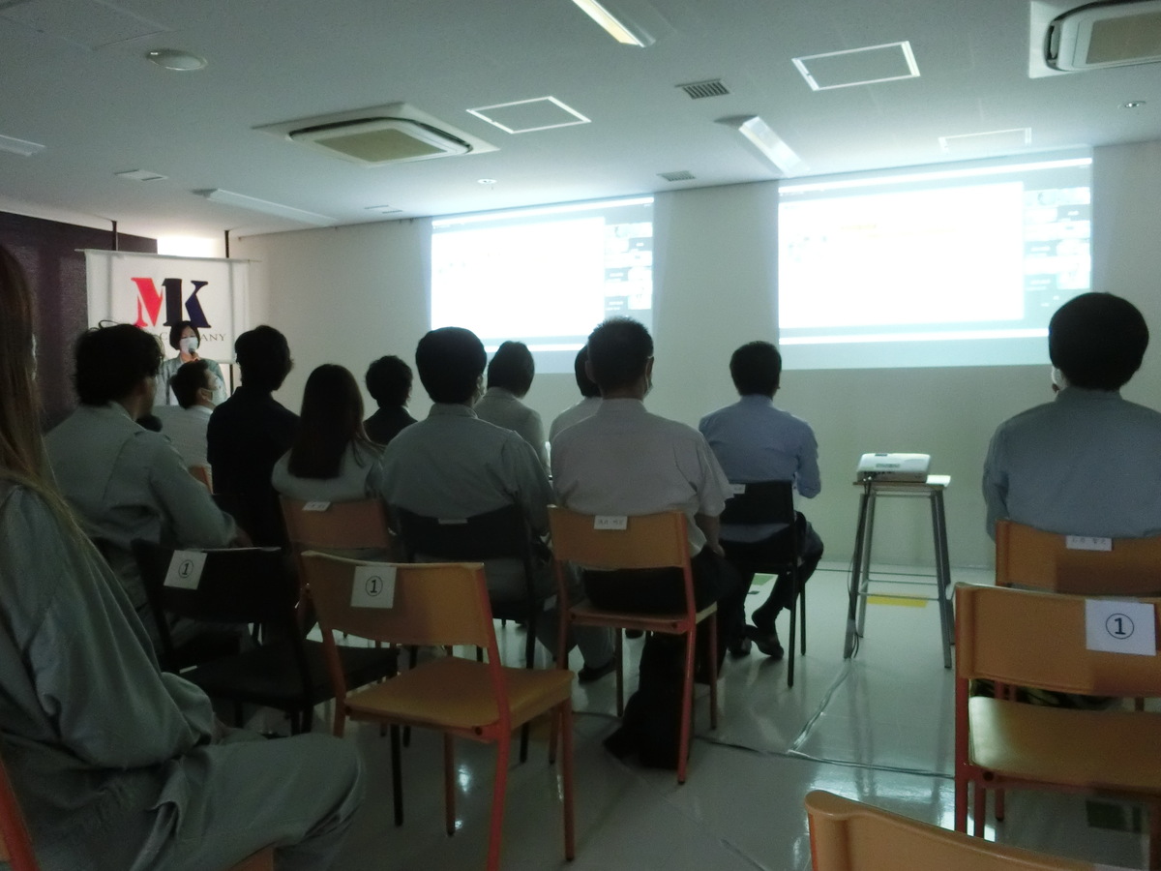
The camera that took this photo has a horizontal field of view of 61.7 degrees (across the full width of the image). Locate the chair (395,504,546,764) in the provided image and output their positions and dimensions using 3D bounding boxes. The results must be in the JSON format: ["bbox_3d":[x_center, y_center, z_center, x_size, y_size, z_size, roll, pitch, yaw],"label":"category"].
[{"bbox_3d":[-0.278,0.609,3.324,0.445,0.780,0.530,0,2,20],"label":"chair"}]

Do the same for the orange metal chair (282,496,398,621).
[{"bbox_3d":[-0.730,0.608,3.538,0.445,0.780,0.530,0,2,24],"label":"orange metal chair"}]

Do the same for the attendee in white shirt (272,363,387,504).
[{"bbox_3d":[-0.738,0.374,3.642,0.430,1.240,0.720,0,2,26],"label":"attendee in white shirt"}]

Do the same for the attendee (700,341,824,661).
[{"bbox_3d":[0.763,0.280,3.917,0.500,1.285,0.700,1,1,25],"label":"attendee"}]

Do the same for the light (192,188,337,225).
[{"bbox_3d":[-2.204,-1.595,6.955,0.220,0.070,1.240,0,2,24],"label":"light"}]

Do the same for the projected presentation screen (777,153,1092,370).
[{"bbox_3d":[2.145,-1.039,6.048,1.830,1.220,0.030,1,1,25],"label":"projected presentation screen"}]

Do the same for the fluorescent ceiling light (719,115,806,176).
[{"bbox_3d":[1.112,-1.642,5.674,0.180,0.080,1.200,1,1,25],"label":"fluorescent ceiling light"}]

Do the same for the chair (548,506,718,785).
[{"bbox_3d":[0.213,0.608,3.124,0.445,0.780,0.530,0,2,24],"label":"chair"}]

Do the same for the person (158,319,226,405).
[{"bbox_3d":[-2.571,0.095,6.412,0.450,1.660,0.320,-2,2,-29],"label":"person"}]

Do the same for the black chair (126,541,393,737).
[{"bbox_3d":[-0.665,0.587,2.211,0.430,0.750,0.500,0,1,20],"label":"black chair"}]

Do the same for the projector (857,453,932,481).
[{"bbox_3d":[1.308,0.127,4.098,0.290,0.080,0.240,0,10,22],"label":"projector"}]

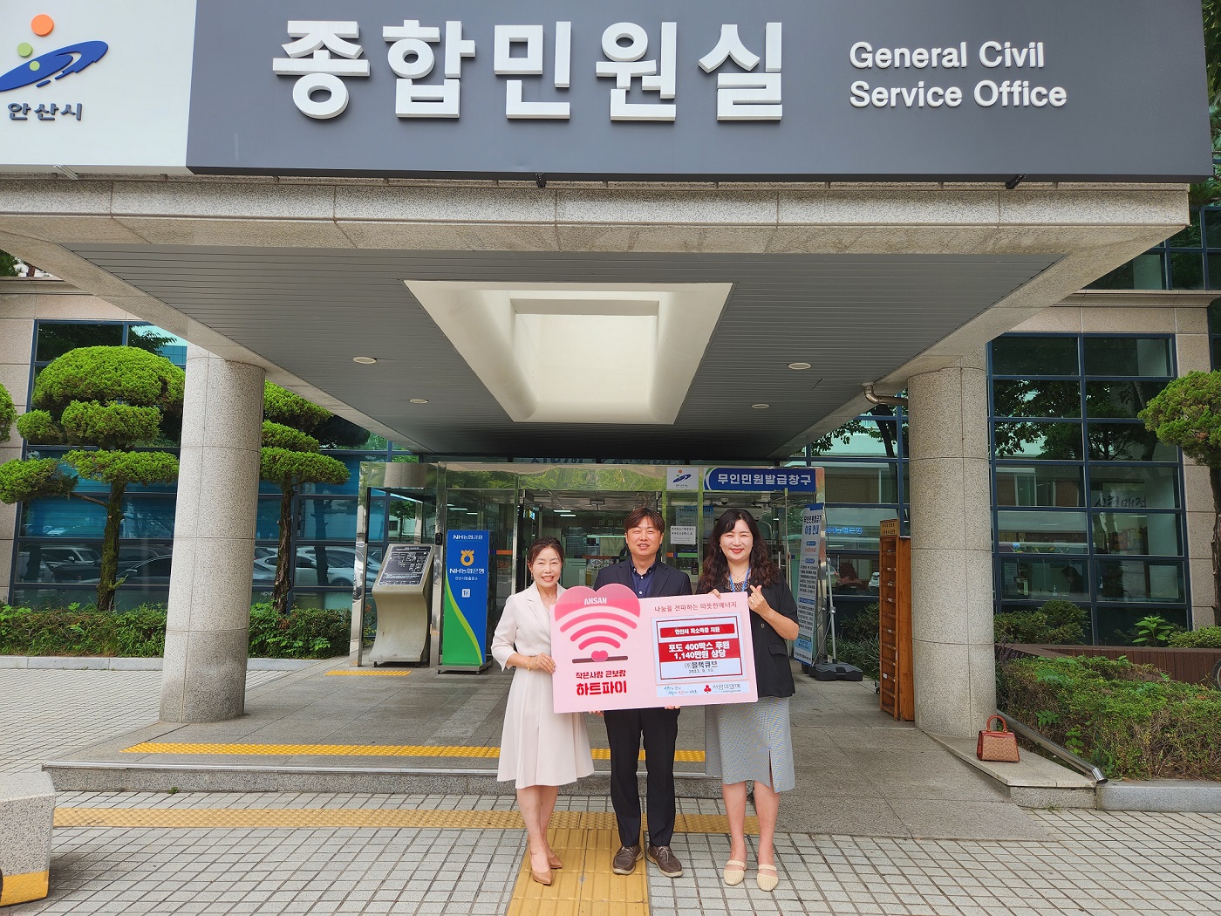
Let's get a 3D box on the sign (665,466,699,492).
[{"bbox_3d":[0.852,0.249,9.542,0.372,0.259,0.030,1,-6,1],"label":"sign"}]

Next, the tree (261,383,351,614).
[{"bbox_3d":[-4.508,0.677,11.353,1.800,3.808,1.700,1,-6,1],"label":"tree"}]

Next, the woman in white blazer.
[{"bbox_3d":[-0.341,1.188,4.016,0.490,1.581,0.380,3,-7,-19],"label":"woman in white blazer"}]

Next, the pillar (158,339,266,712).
[{"bbox_3d":[-3.282,0.611,6.736,0.600,2.970,0.600,1,-6,1],"label":"pillar"}]

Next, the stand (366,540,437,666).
[{"bbox_3d":[-2.466,1.744,9.677,0.600,1.405,0.620,1,-6,1],"label":"stand"}]

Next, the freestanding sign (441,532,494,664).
[{"bbox_3d":[-1.622,1.603,9.129,0.490,1.590,0.450,0,-6,7],"label":"freestanding sign"}]

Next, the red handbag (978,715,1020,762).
[{"bbox_3d":[2.695,1.936,5.631,0.270,0.287,0.140,0,-7,12],"label":"red handbag"}]

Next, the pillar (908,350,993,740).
[{"bbox_3d":[2.801,0.704,6.659,0.600,2.970,0.600,1,-6,1],"label":"pillar"}]

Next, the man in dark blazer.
[{"bbox_3d":[0.168,1.122,4.096,0.510,1.747,0.360,1,-6,1],"label":"man in dark blazer"}]

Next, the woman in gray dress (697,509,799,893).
[{"bbox_3d":[0.685,1.126,4.032,0.520,1.742,0.380,0,-6,7],"label":"woman in gray dress"}]

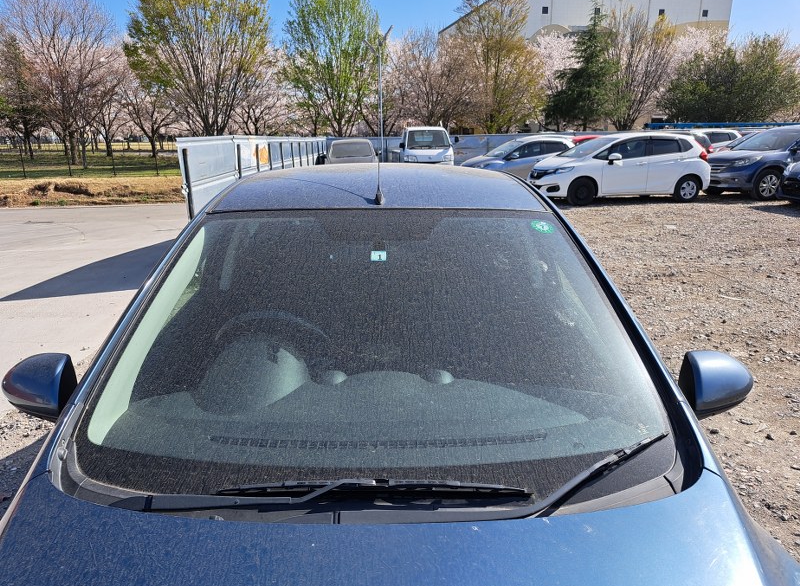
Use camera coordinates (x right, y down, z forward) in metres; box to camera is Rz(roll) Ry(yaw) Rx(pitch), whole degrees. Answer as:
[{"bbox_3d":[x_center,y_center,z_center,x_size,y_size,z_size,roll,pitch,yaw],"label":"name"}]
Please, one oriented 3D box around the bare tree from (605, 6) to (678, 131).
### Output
[{"bbox_3d":[16.254,-14.569,37.446,4.390,8.400,4.170,-1,17,0],"label":"bare tree"}]

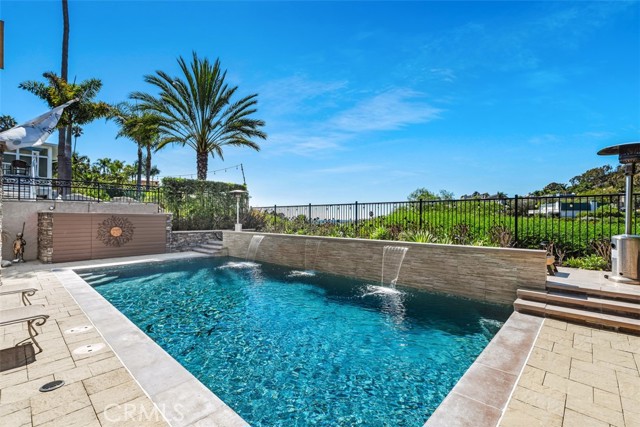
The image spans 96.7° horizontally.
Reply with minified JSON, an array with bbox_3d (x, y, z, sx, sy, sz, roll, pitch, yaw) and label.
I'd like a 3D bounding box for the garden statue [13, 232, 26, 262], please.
[{"bbox_3d":[-10.189,1.142,9.649,0.300,0.970,0.360,-1,-1,43],"label":"garden statue"}]

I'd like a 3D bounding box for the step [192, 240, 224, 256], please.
[{"bbox_3d":[-4.557,1.386,11.802,1.900,0.440,0.900,-1,-1,43],"label":"step"}]

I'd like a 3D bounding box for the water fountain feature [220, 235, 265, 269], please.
[{"bbox_3d":[-2.454,1.228,9.663,0.700,0.860,0.950,-1,-1,43],"label":"water fountain feature"}]

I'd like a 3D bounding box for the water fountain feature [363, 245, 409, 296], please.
[{"bbox_3d":[1.457,1.152,6.056,0.660,0.840,0.800,-1,-1,43],"label":"water fountain feature"}]

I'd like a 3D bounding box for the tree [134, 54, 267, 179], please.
[{"bbox_3d":[-6.721,-4.415,16.000,7.200,9.280,7.000,-1,-1,0],"label":"tree"}]

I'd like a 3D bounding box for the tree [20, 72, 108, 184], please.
[{"bbox_3d":[-12.971,-3.848,14.500,3.700,6.680,3.600,-1,-1,0],"label":"tree"}]

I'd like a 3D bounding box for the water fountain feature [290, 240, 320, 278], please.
[{"bbox_3d":[-0.398,1.194,7.871,0.650,0.840,0.720,-1,-1,43],"label":"water fountain feature"}]

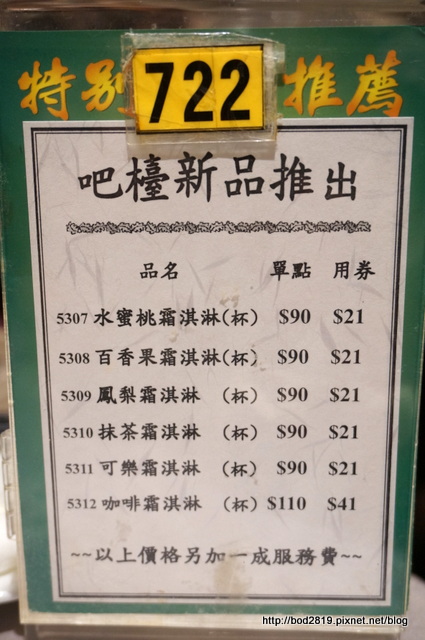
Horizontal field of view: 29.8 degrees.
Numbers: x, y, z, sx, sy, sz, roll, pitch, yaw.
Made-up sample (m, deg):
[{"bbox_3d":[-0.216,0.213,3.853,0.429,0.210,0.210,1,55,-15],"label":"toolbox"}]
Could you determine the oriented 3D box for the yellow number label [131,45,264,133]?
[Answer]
[{"bbox_3d":[-0.004,-0.077,0.268,0.043,0.027,0.002,-1,14,2],"label":"yellow number label"}]

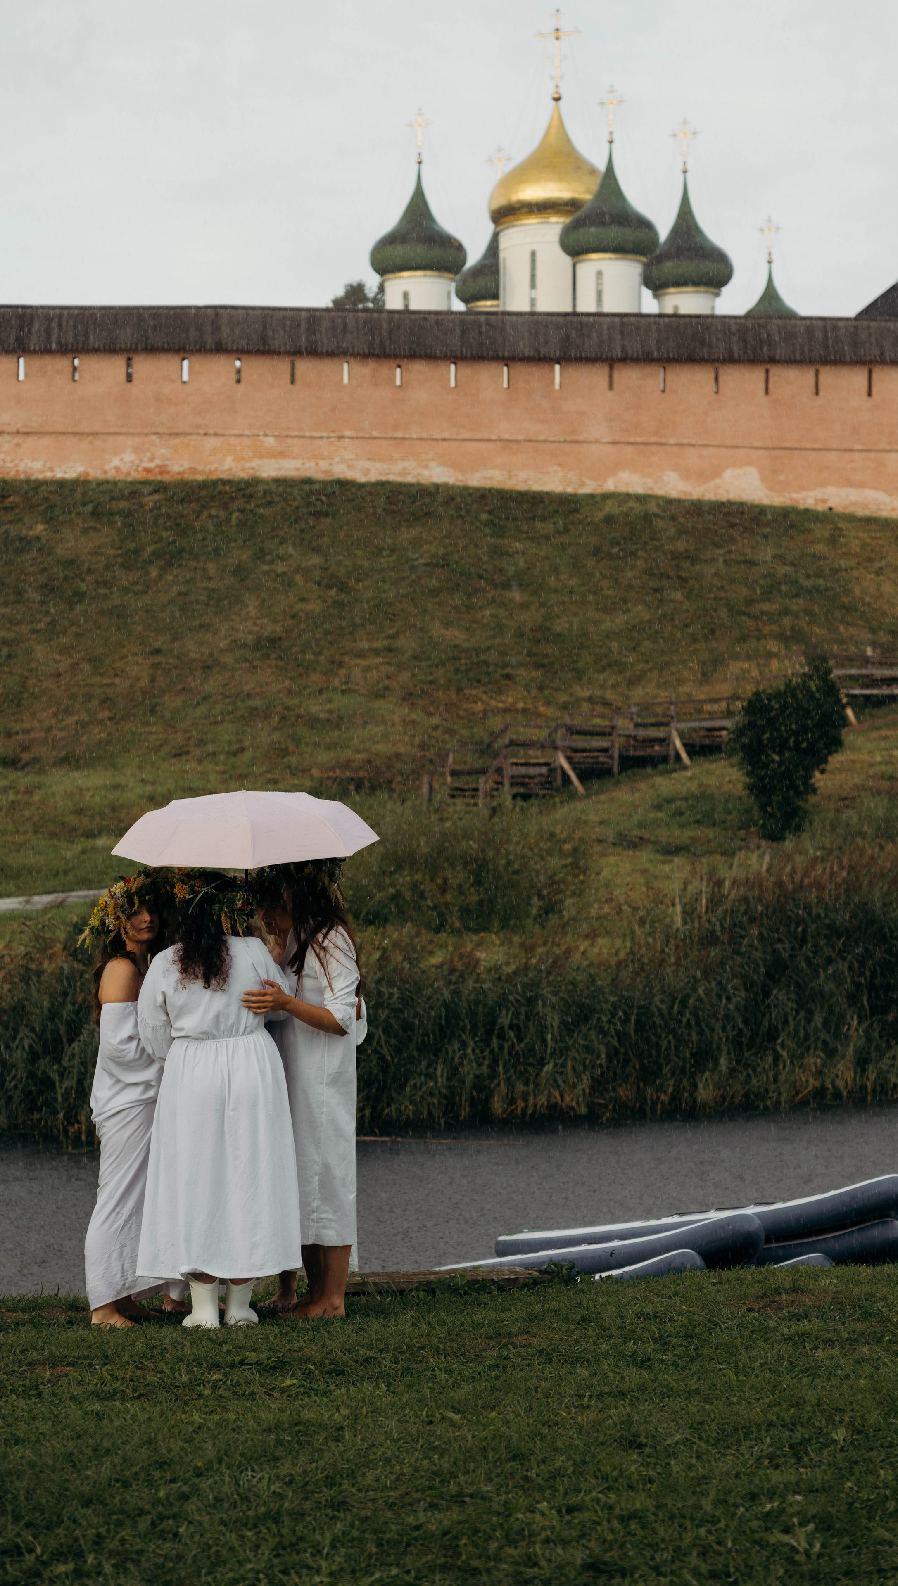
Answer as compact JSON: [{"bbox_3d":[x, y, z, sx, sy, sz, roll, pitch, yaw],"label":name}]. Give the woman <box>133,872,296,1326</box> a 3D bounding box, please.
[{"bbox_3d":[-0.867,1.156,11.600,0.610,1.700,0.480,0,-2,3],"label":"woman"}]

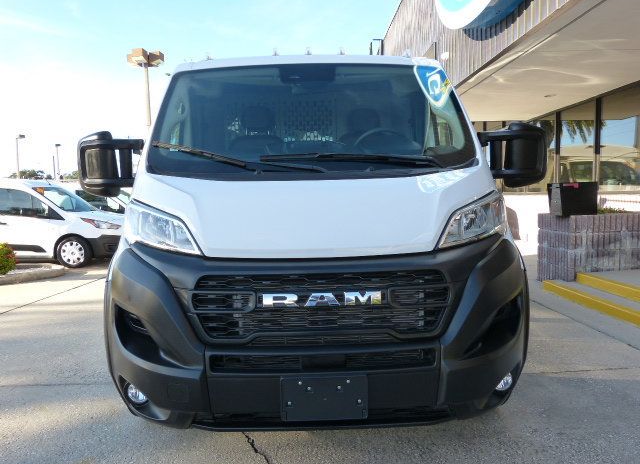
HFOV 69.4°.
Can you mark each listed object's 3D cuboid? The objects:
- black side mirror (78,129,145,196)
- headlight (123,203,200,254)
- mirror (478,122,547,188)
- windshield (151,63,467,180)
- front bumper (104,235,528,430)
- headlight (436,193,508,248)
[{"bbox_3d":[-1.208,-0.397,2.693,0.400,0.390,0.250,-1,5,-1],"label":"black side mirror"},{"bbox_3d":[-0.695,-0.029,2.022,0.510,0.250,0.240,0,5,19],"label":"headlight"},{"bbox_3d":[1.150,-0.449,2.748,0.400,0.390,0.250,-1,5,-1],"label":"mirror"},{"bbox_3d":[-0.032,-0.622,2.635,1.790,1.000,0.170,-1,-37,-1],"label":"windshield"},{"bbox_3d":[0.006,0.385,1.947,1.980,0.700,0.530,-1,5,-1],"label":"front bumper"},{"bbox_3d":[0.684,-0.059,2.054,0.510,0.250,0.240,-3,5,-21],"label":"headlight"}]

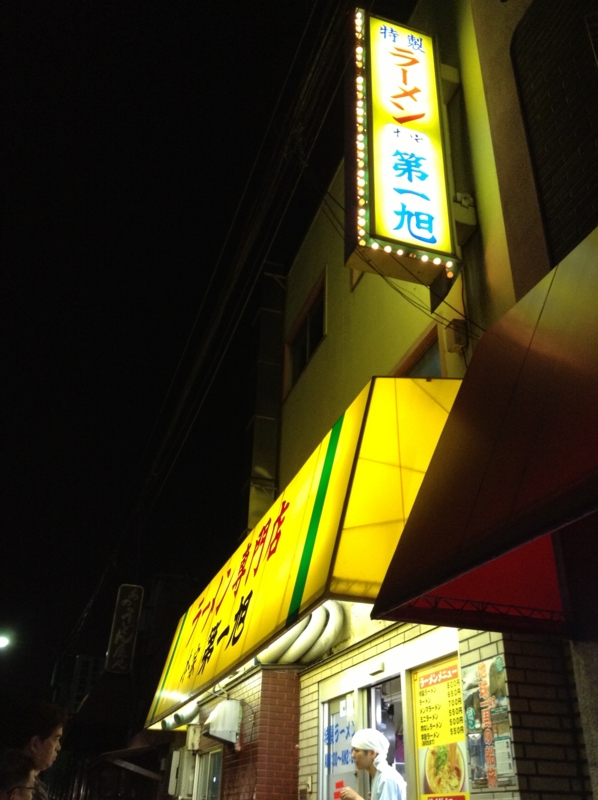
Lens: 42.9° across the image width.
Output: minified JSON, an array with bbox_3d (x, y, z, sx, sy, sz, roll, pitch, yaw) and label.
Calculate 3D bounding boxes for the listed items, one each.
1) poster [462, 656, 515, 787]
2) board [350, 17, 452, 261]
[{"bbox_3d":[0.956,1.656,3.908,0.025,0.605,0.420,10,-30,-15],"label":"poster"},{"bbox_3d":[0.779,-2.090,6.121,0.815,2.664,0.240,10,-30,-15],"label":"board"}]

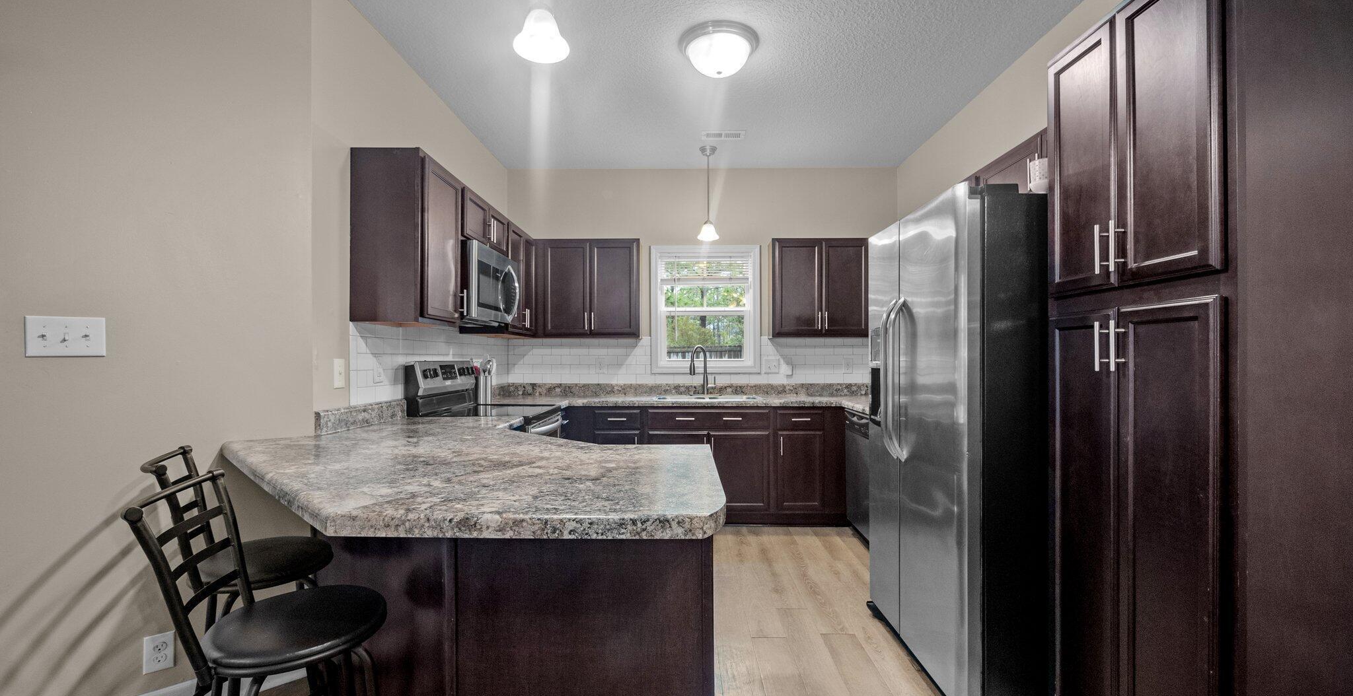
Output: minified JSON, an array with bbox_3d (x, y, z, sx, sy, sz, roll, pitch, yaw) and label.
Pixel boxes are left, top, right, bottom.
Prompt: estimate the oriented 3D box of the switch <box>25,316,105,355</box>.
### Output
[{"bbox_3d":[-1.863,-0.033,1.673,0.165,0.119,0.011,1,-1,-43],"label":"switch"}]

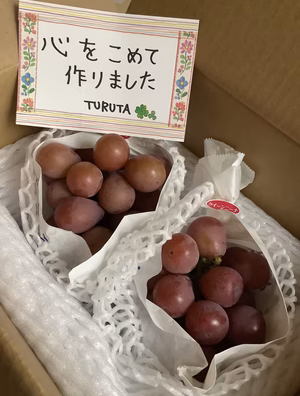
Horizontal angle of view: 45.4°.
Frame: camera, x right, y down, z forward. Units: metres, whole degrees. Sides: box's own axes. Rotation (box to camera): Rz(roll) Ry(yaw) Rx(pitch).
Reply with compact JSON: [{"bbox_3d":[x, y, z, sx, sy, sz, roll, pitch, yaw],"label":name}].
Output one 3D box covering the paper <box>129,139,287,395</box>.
[{"bbox_3d":[0.051,0.060,0.294,0.118,0.110,0.172,13,56,6],"label":"paper"}]

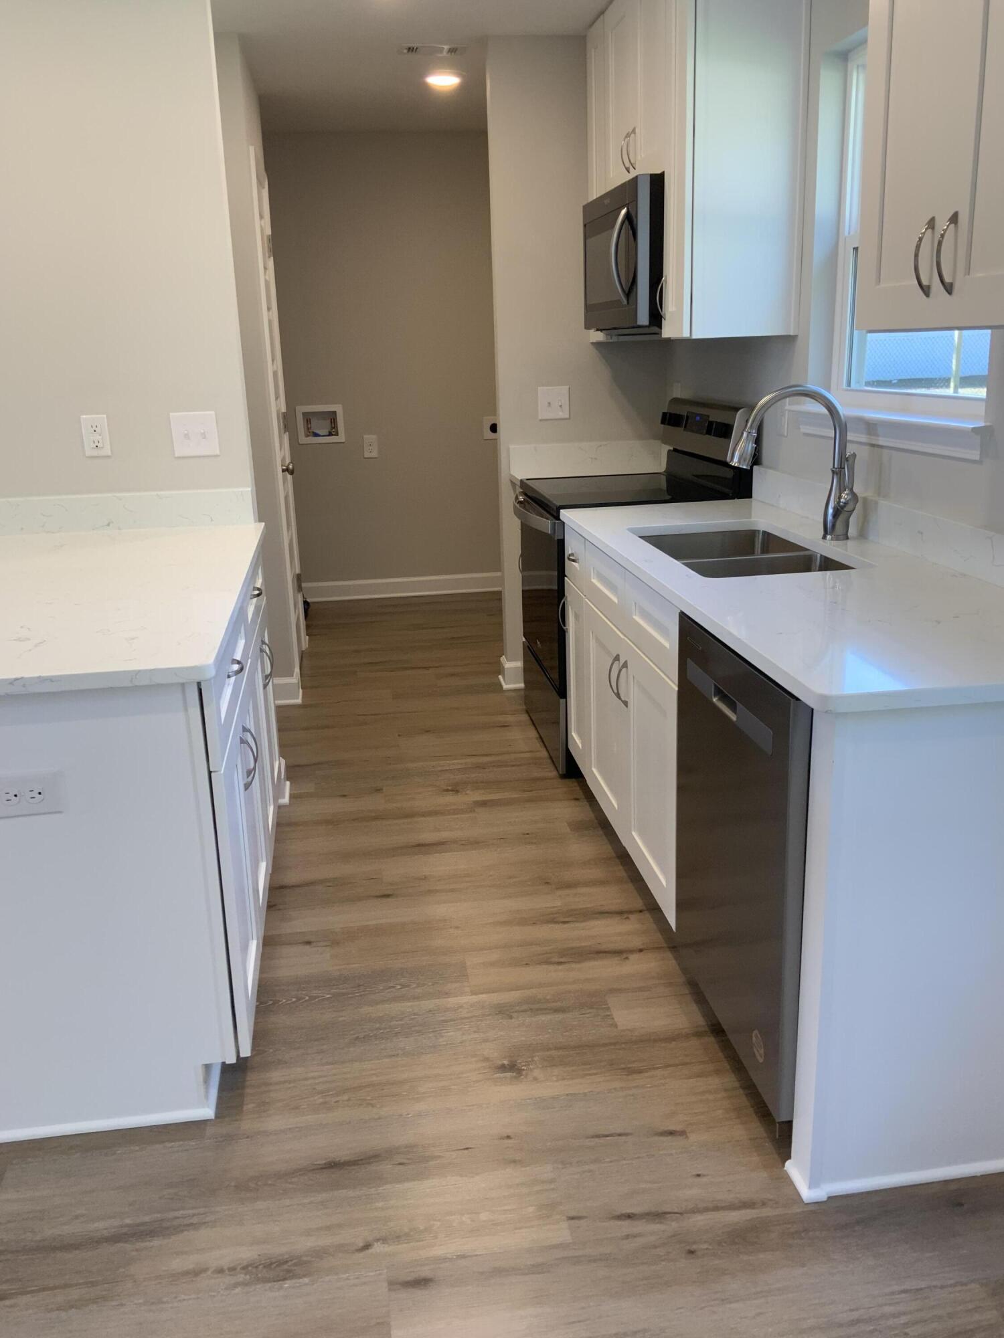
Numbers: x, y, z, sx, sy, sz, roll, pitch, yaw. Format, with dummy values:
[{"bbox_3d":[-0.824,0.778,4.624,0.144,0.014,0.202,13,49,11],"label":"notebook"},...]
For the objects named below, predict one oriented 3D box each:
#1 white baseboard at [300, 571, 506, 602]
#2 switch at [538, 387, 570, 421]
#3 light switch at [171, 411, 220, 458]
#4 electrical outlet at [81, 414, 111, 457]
[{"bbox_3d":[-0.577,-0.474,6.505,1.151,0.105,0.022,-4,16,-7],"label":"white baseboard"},{"bbox_3d":[0.205,-1.040,4.388,0.120,0.125,0.014,-4,16,-7],"label":"switch"},{"bbox_3d":[-0.900,-0.688,3.290,0.126,0.125,0.014,-4,16,-7],"label":"light switch"},{"bbox_3d":[-1.179,-0.676,3.257,0.070,0.116,0.010,-4,16,-7],"label":"electrical outlet"}]

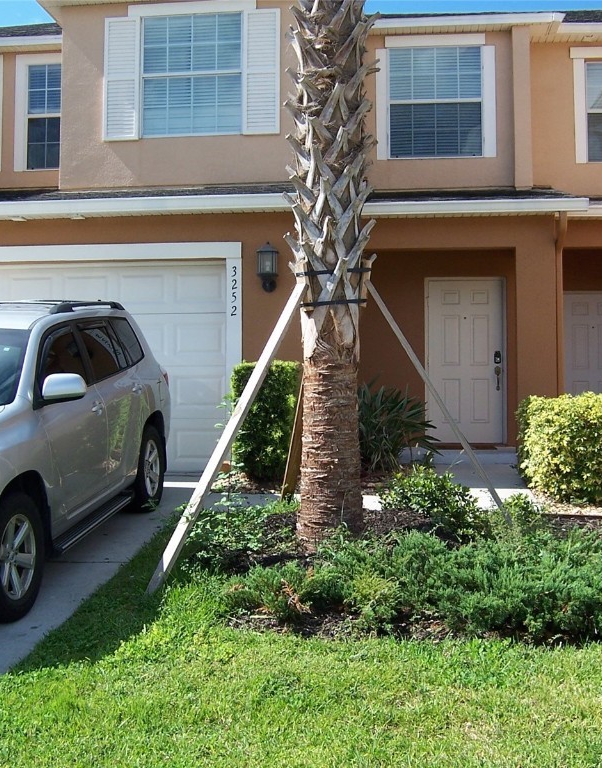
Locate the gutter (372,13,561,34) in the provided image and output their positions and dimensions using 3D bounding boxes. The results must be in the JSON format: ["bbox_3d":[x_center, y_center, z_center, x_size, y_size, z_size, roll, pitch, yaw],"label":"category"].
[{"bbox_3d":[1.948,-4.512,12.150,2.500,0.140,0.150,0,0,6],"label":"gutter"}]

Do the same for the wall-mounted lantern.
[{"bbox_3d":[-0.327,-1.155,9.680,0.215,0.480,0.250,0,0,6],"label":"wall-mounted lantern"}]

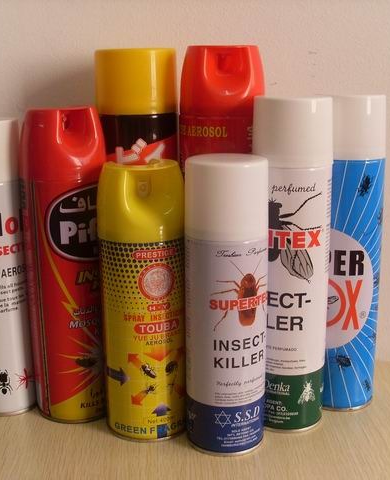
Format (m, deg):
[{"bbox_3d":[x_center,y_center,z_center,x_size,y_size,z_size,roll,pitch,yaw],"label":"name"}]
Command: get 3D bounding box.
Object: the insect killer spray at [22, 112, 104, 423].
[{"bbox_3d":[-0.111,0.022,0.623,0.072,0.271,0.072,-10,16,-34],"label":"insect killer spray"}]

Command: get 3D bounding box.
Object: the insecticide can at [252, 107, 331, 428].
[{"bbox_3d":[0.081,0.021,0.597,0.062,0.279,0.062,-1,13,0],"label":"insecticide can"}]

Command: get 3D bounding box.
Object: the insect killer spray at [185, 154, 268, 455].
[{"bbox_3d":[0.025,0.051,0.568,0.064,0.235,0.064,-1,13,0],"label":"insect killer spray"}]

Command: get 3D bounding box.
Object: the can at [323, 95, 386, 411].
[{"bbox_3d":[0.138,0.013,0.631,0.054,0.281,0.054,-1,13,0],"label":"can"}]

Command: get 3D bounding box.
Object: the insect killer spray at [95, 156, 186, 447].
[{"bbox_3d":[-0.045,0.050,0.595,0.068,0.229,0.068,-5,13,-18],"label":"insect killer spray"}]

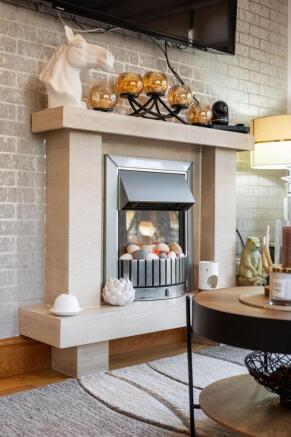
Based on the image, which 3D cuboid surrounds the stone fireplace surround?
[{"bbox_3d":[0.068,0.102,2.410,1.214,1.019,0.301,0,1,-41],"label":"stone fireplace surround"}]

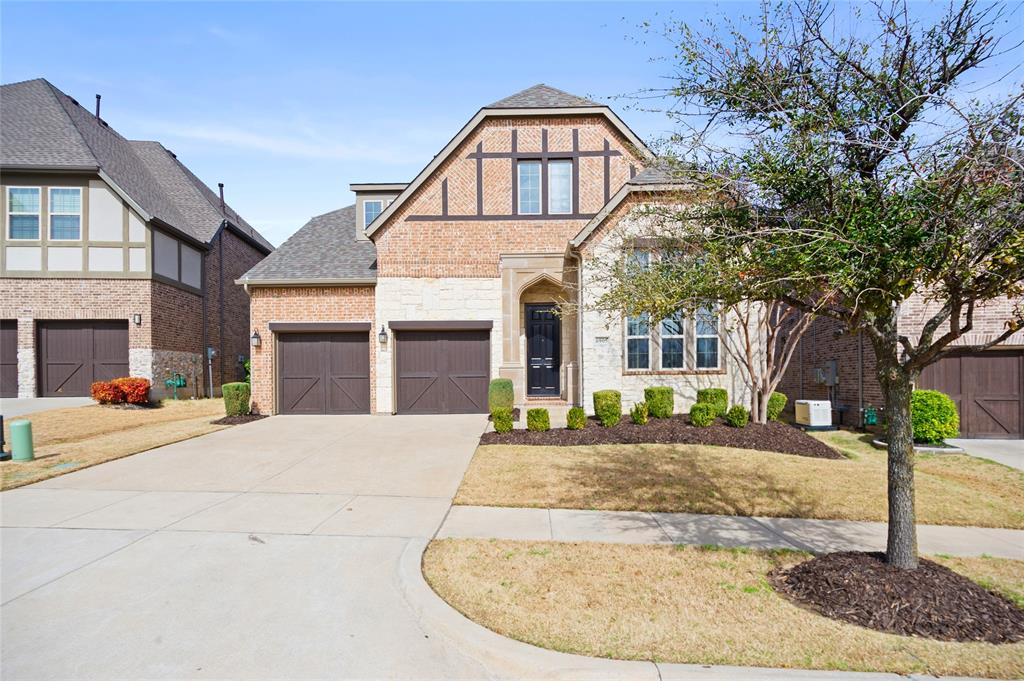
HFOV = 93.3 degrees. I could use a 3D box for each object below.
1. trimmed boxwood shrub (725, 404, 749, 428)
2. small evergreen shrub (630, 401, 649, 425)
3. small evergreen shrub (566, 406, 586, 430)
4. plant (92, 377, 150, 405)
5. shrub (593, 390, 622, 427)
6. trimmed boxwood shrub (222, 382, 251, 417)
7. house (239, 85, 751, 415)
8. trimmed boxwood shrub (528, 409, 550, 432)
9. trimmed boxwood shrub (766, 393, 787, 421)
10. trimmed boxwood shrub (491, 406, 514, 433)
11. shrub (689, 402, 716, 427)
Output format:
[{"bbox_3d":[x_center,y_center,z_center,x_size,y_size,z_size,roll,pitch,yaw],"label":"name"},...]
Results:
[{"bbox_3d":[4.760,1.607,10.200,0.507,0.482,0.500,0,0,2],"label":"trimmed boxwood shrub"},{"bbox_3d":[2.731,1.553,10.350,0.386,0.504,0.400,0,0,2],"label":"small evergreen shrub"},{"bbox_3d":[1.394,1.681,10.400,0.420,0.489,0.430,0,0,2],"label":"small evergreen shrub"},{"bbox_3d":[-9.919,1.274,12.250,1.508,0.683,0.900,0,0,2],"label":"plant"},{"bbox_3d":[2.055,1.469,10.400,0.624,0.770,0.660,0,0,2],"label":"shrub"},{"bbox_3d":[-6.934,1.484,12.150,0.717,0.838,0.700,0,0,2],"label":"trimmed boxwood shrub"},{"bbox_3d":[-0.250,-2.600,17.600,12.800,9.100,13.600,0,0,2],"label":"house"},{"bbox_3d":[0.574,1.714,10.400,0.501,0.491,0.500,0,0,2],"label":"trimmed boxwood shrub"},{"bbox_3d":[5.955,1.489,10.900,0.496,0.619,0.520,0,0,2],"label":"trimmed boxwood shrub"},{"bbox_3d":[-0.181,1.684,10.300,0.469,0.543,0.480,0,0,2],"label":"trimmed boxwood shrub"},{"bbox_3d":[4.052,1.580,10.250,0.573,0.499,0.560,0,0,2],"label":"shrub"}]

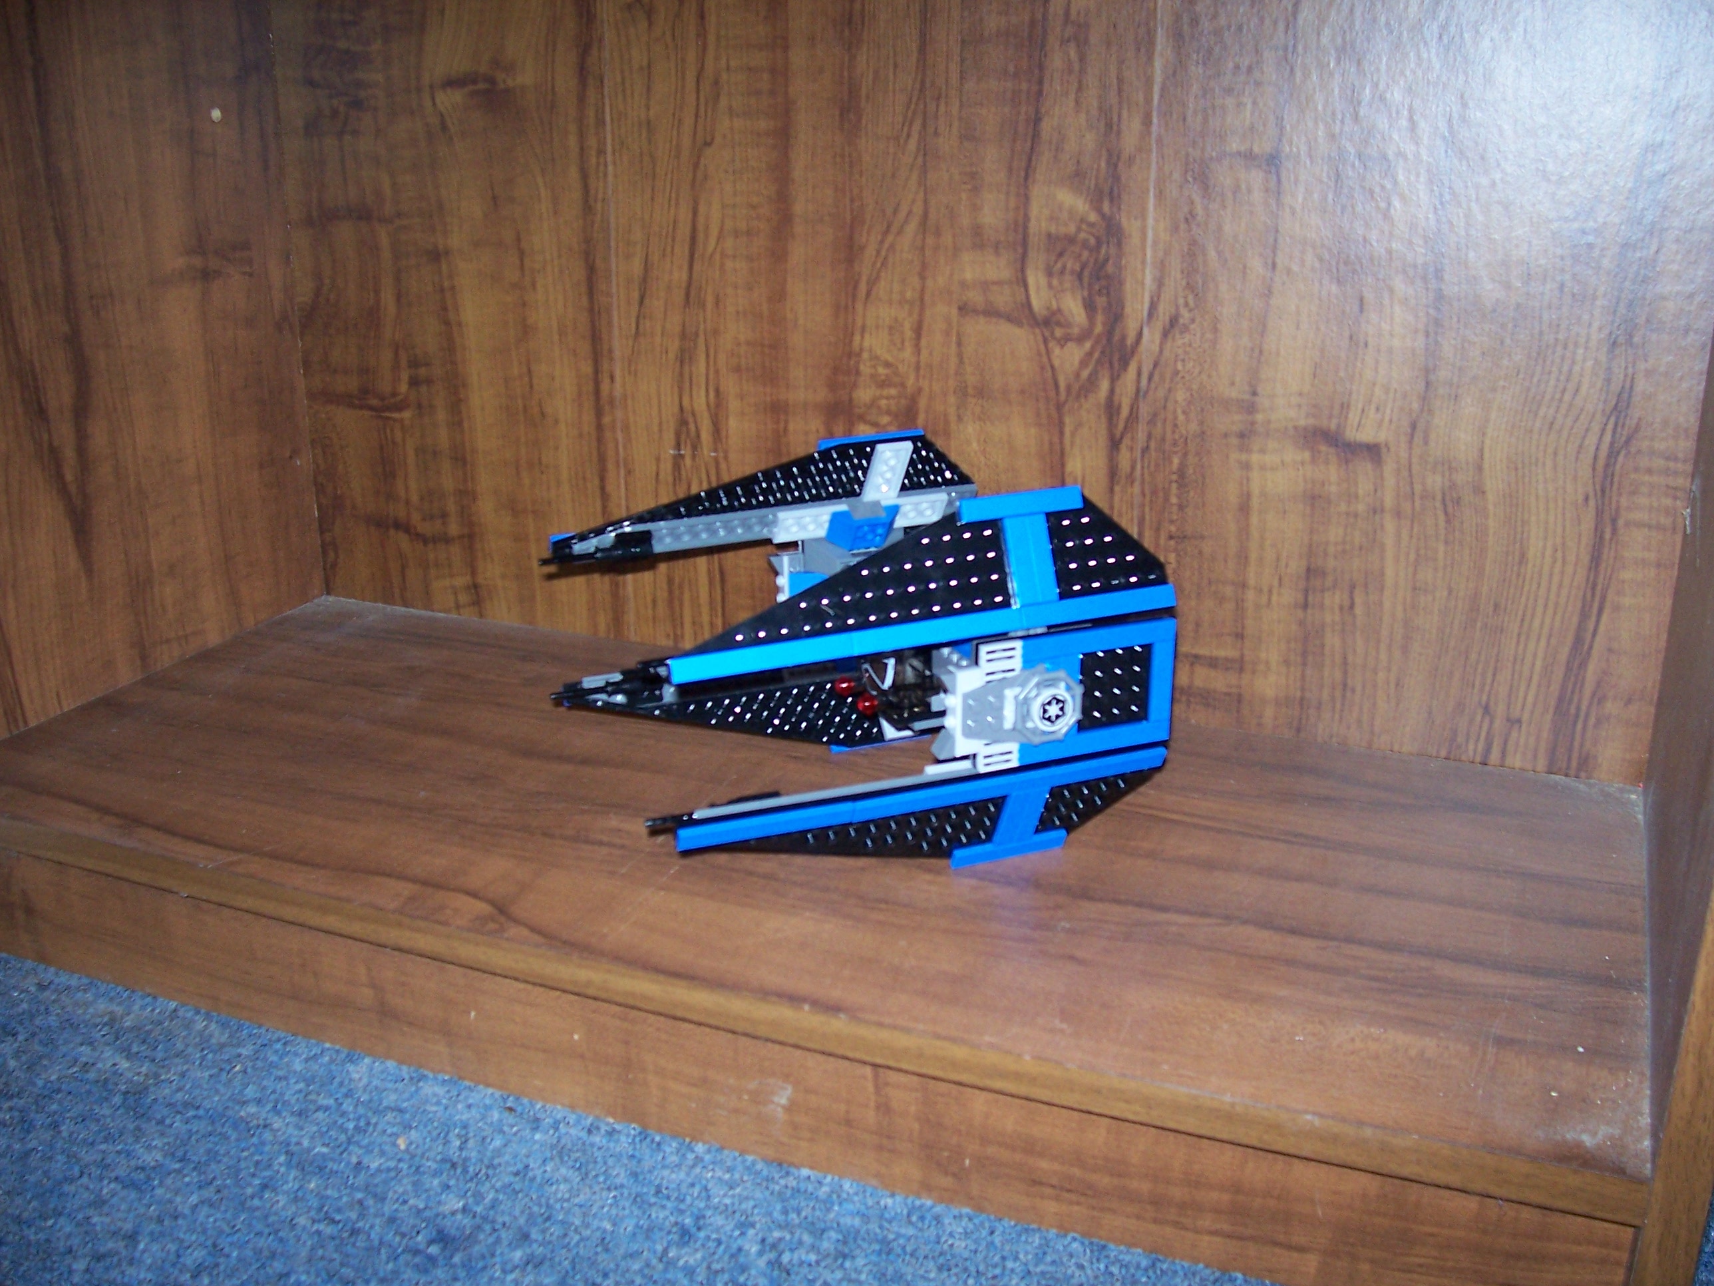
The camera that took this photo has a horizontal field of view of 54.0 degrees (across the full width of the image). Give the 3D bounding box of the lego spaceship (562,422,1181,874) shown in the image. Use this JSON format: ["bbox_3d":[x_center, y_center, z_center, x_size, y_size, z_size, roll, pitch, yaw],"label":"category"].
[{"bbox_3d":[-0.009,0.002,0.663,0.203,0.145,0.184,-8,21,-22],"label":"lego spaceship"}]

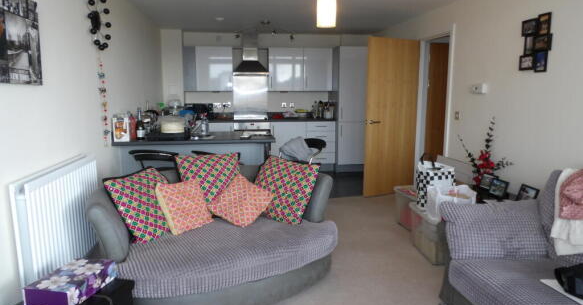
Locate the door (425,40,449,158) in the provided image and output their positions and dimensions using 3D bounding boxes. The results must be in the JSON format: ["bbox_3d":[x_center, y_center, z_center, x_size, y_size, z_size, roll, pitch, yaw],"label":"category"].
[{"bbox_3d":[2.365,-0.539,5.919,0.820,2.040,0.050,-1,9,-9],"label":"door"}]

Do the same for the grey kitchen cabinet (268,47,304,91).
[{"bbox_3d":[-0.085,-1.411,6.877,0.595,0.730,0.040,-1,9,-8],"label":"grey kitchen cabinet"}]

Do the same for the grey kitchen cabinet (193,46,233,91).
[{"bbox_3d":[-1.295,-1.401,6.850,0.600,0.720,0.330,-1,9,-8],"label":"grey kitchen cabinet"}]

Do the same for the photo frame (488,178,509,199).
[{"bbox_3d":[1.848,0.316,3.577,0.025,0.137,0.180,9,4,-24],"label":"photo frame"}]

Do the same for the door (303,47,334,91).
[{"bbox_3d":[0.459,-1.423,6.955,0.504,0.732,0.040,-1,9,-8],"label":"door"}]

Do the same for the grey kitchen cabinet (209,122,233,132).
[{"bbox_3d":[-1.284,-0.117,6.976,0.600,0.840,0.560,-1,9,-9],"label":"grey kitchen cabinet"}]

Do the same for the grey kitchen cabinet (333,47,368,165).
[{"bbox_3d":[1.045,-0.818,7.146,0.605,1.978,0.590,-1,9,-8],"label":"grey kitchen cabinet"}]

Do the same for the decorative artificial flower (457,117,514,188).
[{"bbox_3d":[1.749,-0.008,3.644,0.340,0.630,0.380,-1,9,-9],"label":"decorative artificial flower"}]

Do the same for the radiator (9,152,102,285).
[{"bbox_3d":[-1.400,0.411,2.507,0.080,0.670,1.050,-1,9,-8],"label":"radiator"}]

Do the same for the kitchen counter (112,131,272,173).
[{"bbox_3d":[-0.987,0.269,4.395,1.540,0.906,0.770,-1,9,-9],"label":"kitchen counter"}]

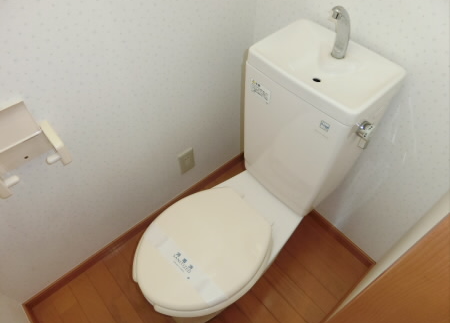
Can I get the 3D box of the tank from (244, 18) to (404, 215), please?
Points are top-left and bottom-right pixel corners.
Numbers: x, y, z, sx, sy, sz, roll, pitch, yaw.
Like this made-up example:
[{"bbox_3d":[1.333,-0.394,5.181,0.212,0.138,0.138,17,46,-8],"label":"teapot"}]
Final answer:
[{"bbox_3d":[0.250,-0.099,0.984,0.235,0.481,0.328,-35,59,-24],"label":"tank"}]

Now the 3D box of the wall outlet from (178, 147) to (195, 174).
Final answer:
[{"bbox_3d":[-0.160,0.001,1.363,0.071,0.121,0.010,-35,59,-24],"label":"wall outlet"}]

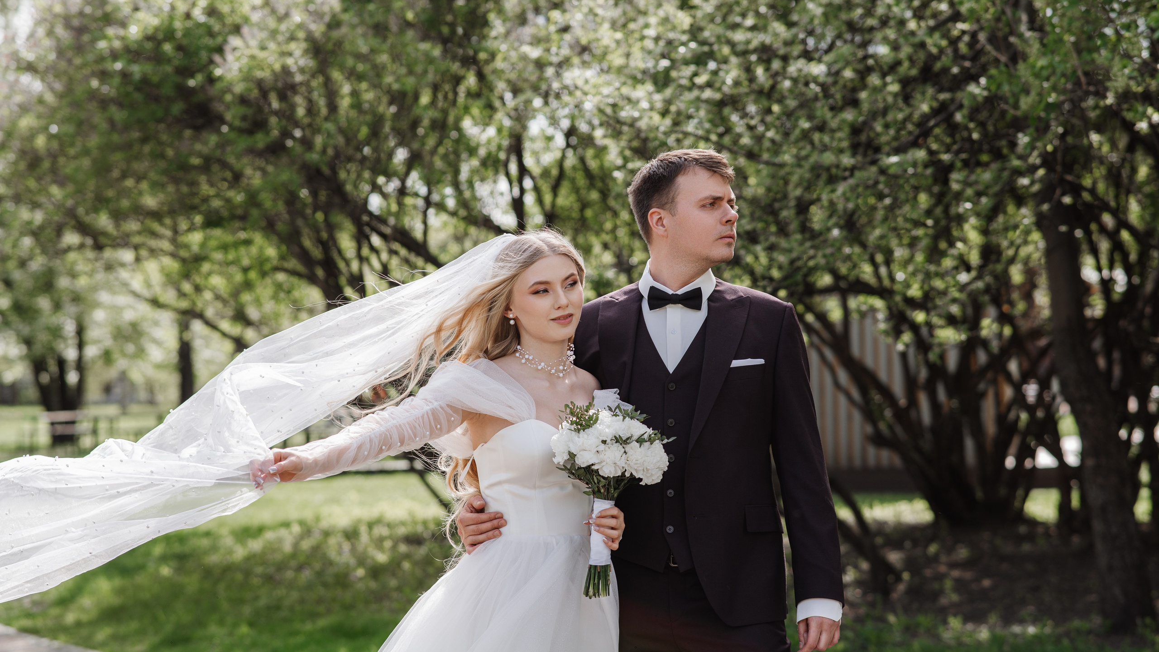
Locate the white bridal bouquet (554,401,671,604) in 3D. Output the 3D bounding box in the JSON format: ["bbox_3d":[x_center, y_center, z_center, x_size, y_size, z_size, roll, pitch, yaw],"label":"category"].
[{"bbox_3d":[0.060,0.329,5.280,0.220,0.380,0.210,4,9,-9],"label":"white bridal bouquet"}]

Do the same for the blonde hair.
[{"bbox_3d":[-0.198,0.116,5.500,0.280,0.610,0.320,1,-1,-34],"label":"blonde hair"}]

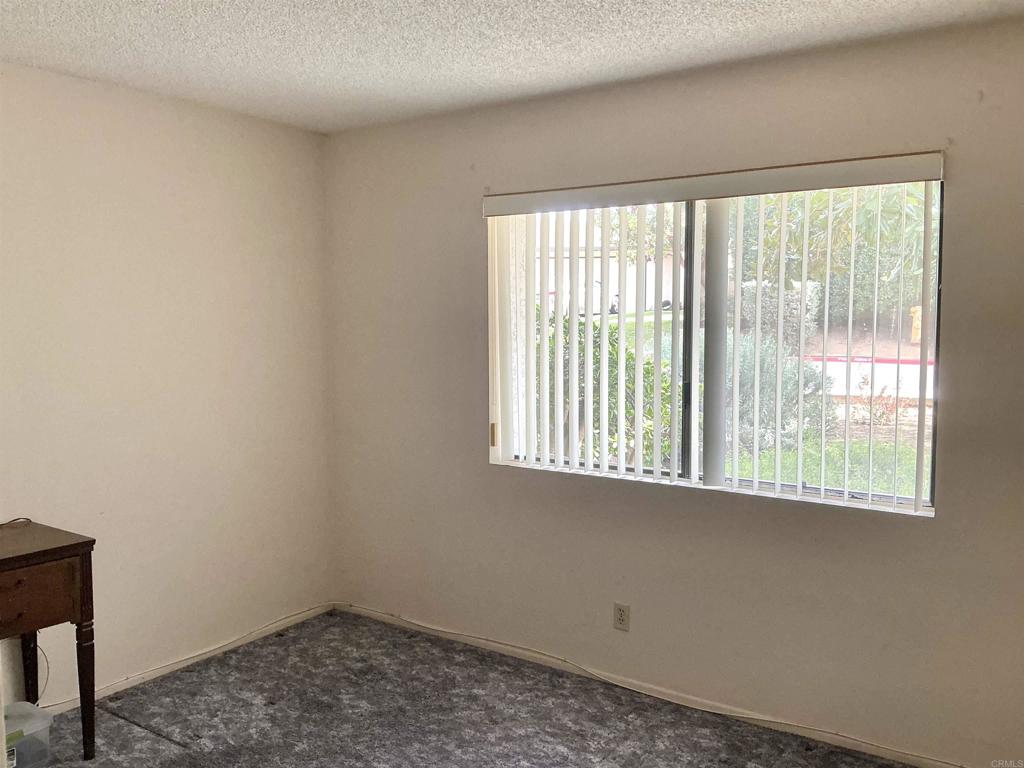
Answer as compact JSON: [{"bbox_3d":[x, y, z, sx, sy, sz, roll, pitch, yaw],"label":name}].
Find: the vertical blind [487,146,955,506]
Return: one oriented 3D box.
[{"bbox_3d":[0.668,-0.196,3.221,1.803,1.187,0.120,3,6,34],"label":"vertical blind"}]

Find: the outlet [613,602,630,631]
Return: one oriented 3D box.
[{"bbox_3d":[0.454,0.960,3.409,0.071,0.114,0.011,3,6,34],"label":"outlet"}]

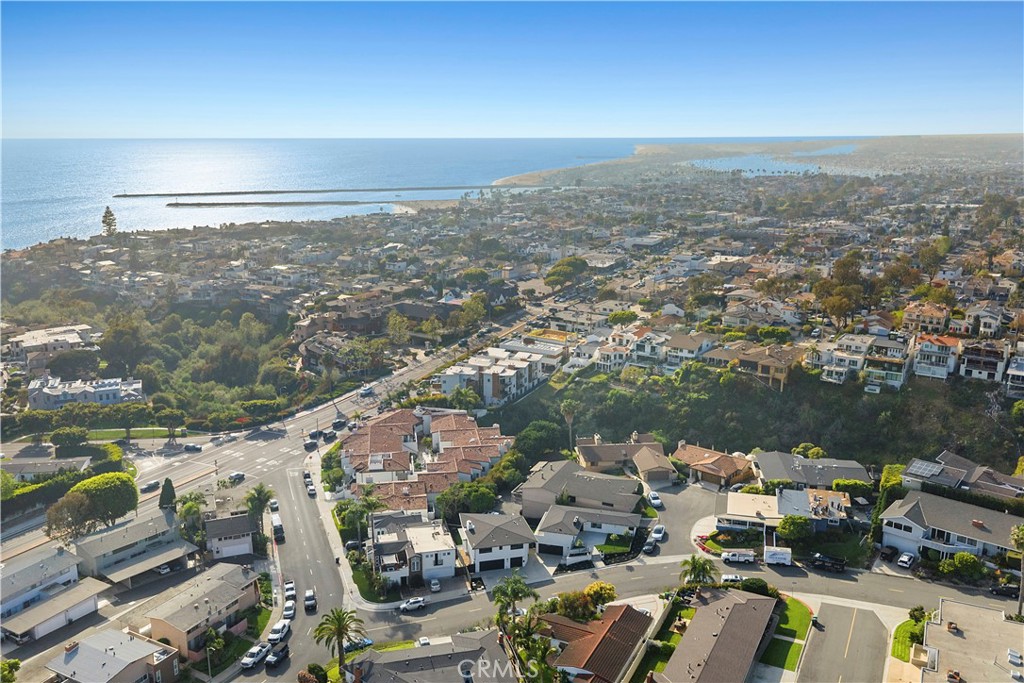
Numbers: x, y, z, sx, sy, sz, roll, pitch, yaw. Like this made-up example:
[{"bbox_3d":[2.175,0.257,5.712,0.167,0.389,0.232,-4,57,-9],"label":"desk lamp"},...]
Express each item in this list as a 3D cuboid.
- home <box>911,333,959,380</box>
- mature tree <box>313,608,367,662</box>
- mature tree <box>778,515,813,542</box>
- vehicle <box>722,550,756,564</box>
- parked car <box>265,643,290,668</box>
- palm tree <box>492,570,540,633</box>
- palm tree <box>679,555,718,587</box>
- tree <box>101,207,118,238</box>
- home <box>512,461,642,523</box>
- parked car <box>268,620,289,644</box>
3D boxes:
[{"bbox_3d":[135.420,5.020,253.860,12.200,11.300,12.000,9,17,32],"label":"home"},{"bbox_3d":[-25.050,44.300,115.980,7.500,10.400,7.500,0,15,0],"label":"mature tree"},{"bbox_3d":[52.320,35.300,147.860,6.200,5.700,6.200,0,15,0],"label":"mature tree"},{"bbox_3d":[40.400,38.355,142.480,5.700,1.900,2.000,0,15,-1],"label":"vehicle"},{"bbox_3d":[-37.046,49.438,125.694,1.900,1.860,4.600,4,15,16],"label":"parked car"},{"bbox_3d":[0.400,42.936,130.653,7.000,11.000,7.000,0,15,0],"label":"palm tree"},{"bbox_3d":[31.170,39.250,133.740,6.400,6.900,6.400,0,15,0],"label":"palm tree"},{"bbox_3d":[-398.918,-118.525,790.000,14.500,28.500,14.500,-7,16,-26],"label":"tree"},{"bbox_3d":[15.100,32.799,171.724,23.500,7.300,15.700,6,16,22],"label":"home"},{"bbox_3d":[-38.609,48.225,132.377,2.000,1.830,5.100,2,15,9],"label":"parked car"}]

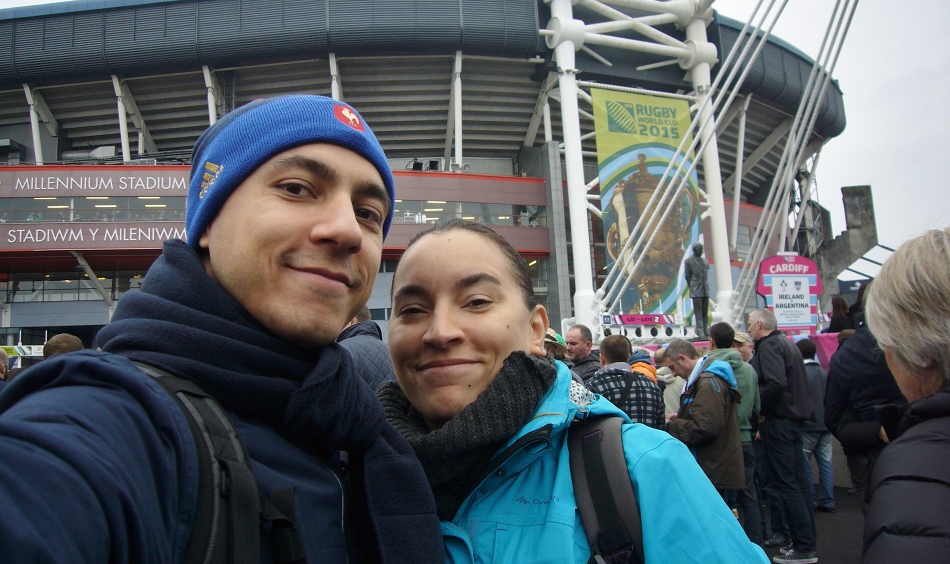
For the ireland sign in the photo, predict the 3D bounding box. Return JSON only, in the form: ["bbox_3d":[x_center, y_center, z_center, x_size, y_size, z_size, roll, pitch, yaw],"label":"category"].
[{"bbox_3d":[5.134,0.236,12.500,1.200,1.500,0.130,-1,-6,-9],"label":"ireland sign"}]

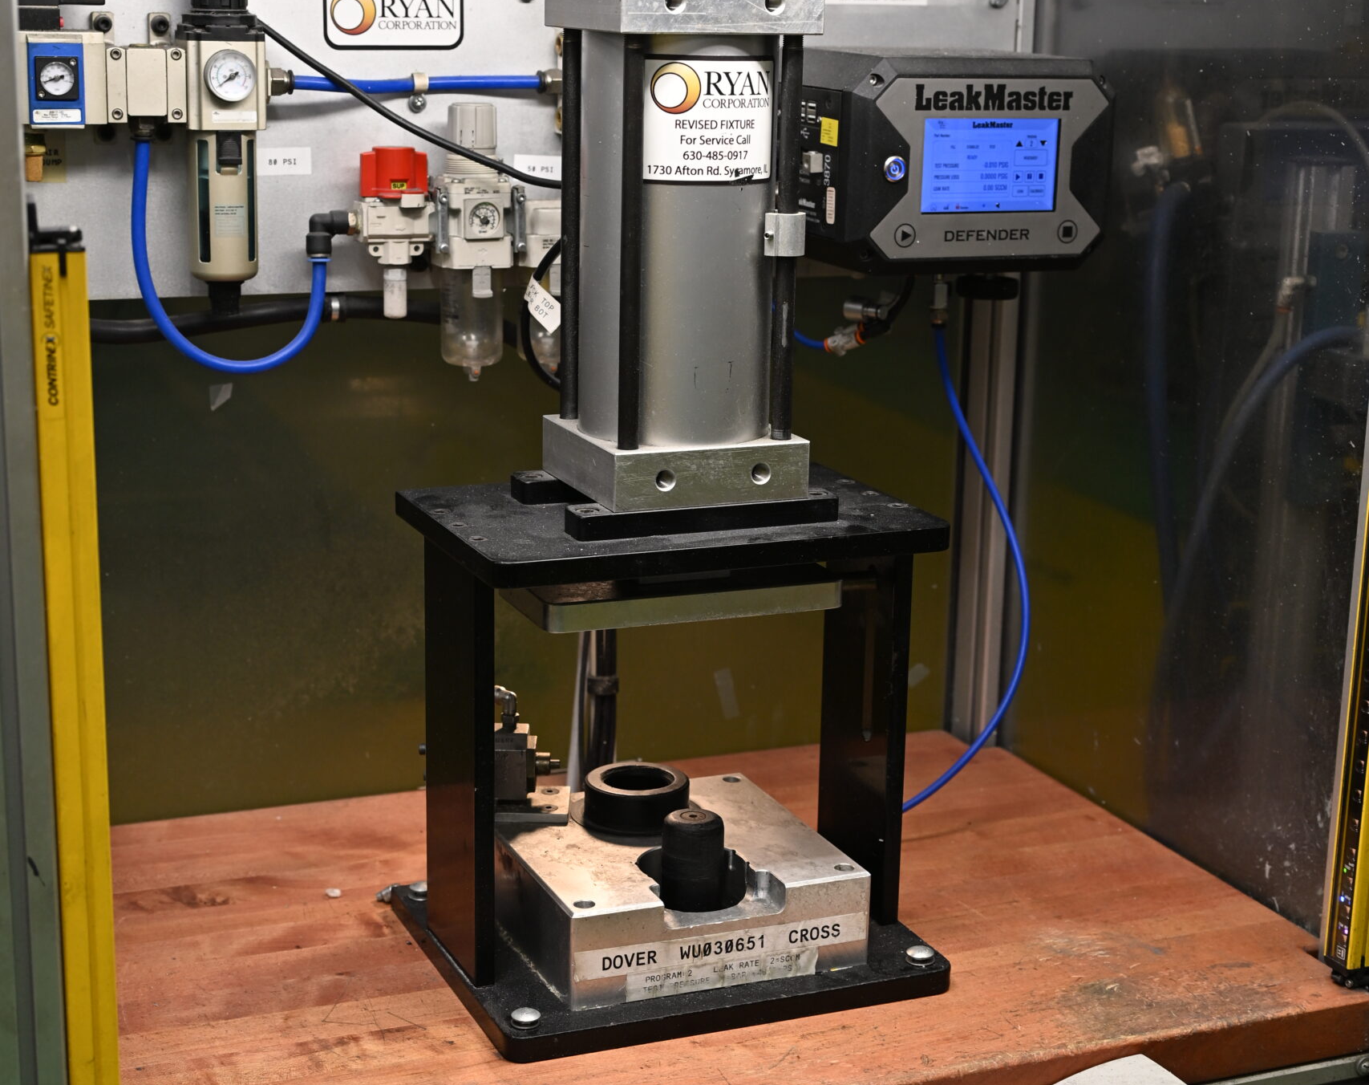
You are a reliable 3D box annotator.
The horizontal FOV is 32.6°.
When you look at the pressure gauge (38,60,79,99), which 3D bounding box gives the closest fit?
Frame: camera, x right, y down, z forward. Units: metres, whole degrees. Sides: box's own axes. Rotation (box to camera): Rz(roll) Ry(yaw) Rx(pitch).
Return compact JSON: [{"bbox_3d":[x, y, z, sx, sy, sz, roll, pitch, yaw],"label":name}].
[{"bbox_3d":[-0.418,-0.309,1.559,0.029,0.029,0.014,-4,14,-19],"label":"pressure gauge"}]

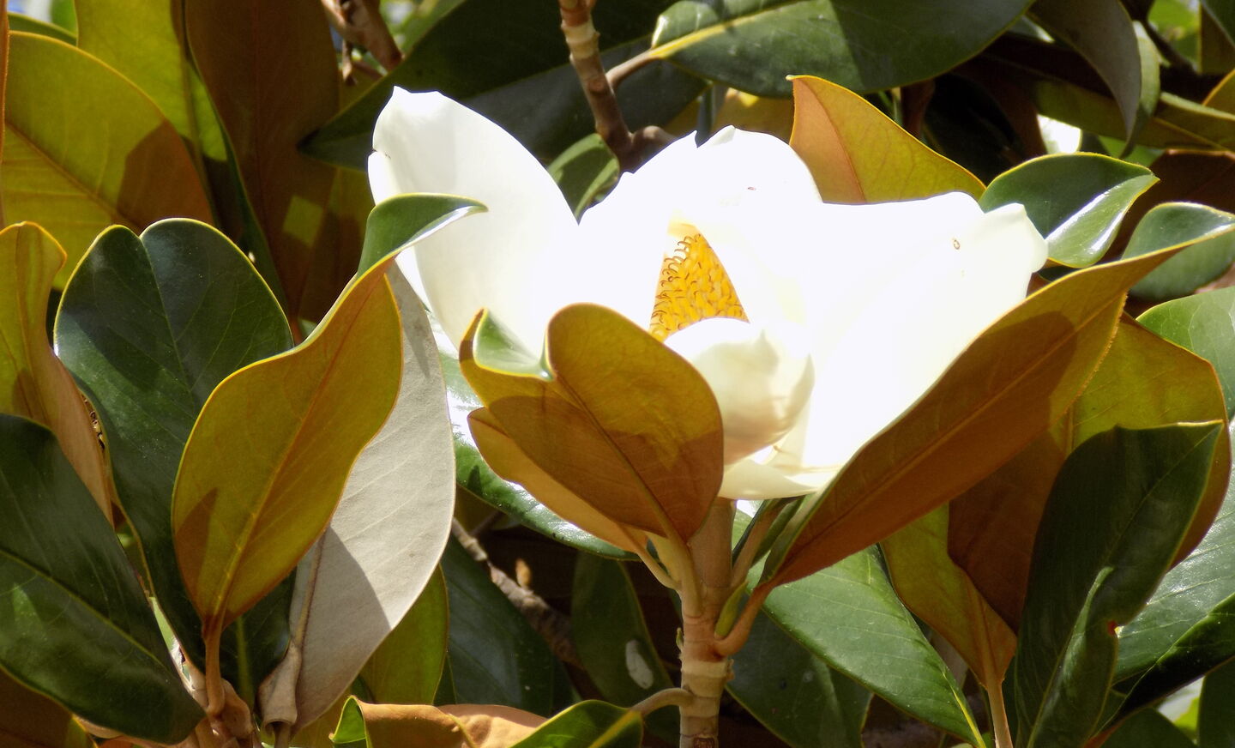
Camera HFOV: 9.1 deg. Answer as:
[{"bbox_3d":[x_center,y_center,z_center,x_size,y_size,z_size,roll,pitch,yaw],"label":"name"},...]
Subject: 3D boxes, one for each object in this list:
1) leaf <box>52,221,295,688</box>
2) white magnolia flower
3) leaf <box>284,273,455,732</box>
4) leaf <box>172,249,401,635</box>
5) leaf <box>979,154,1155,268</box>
[{"bbox_3d":[-0.144,0.028,2.530,0.078,0.165,0.028,-4,-24,-9],"label":"leaf"},{"bbox_3d":[0.026,-0.023,2.250,0.197,0.120,0.175,0,-10,0],"label":"white magnolia flower"},{"bbox_3d":[-0.071,0.036,2.220,0.065,0.140,0.030,9,10,-30],"label":"leaf"},{"bbox_3d":[-0.093,0.019,2.190,0.055,0.135,0.030,27,21,0],"label":"leaf"},{"bbox_3d":[0.150,-0.053,2.630,0.085,0.055,0.028,-24,-34,-1],"label":"leaf"}]

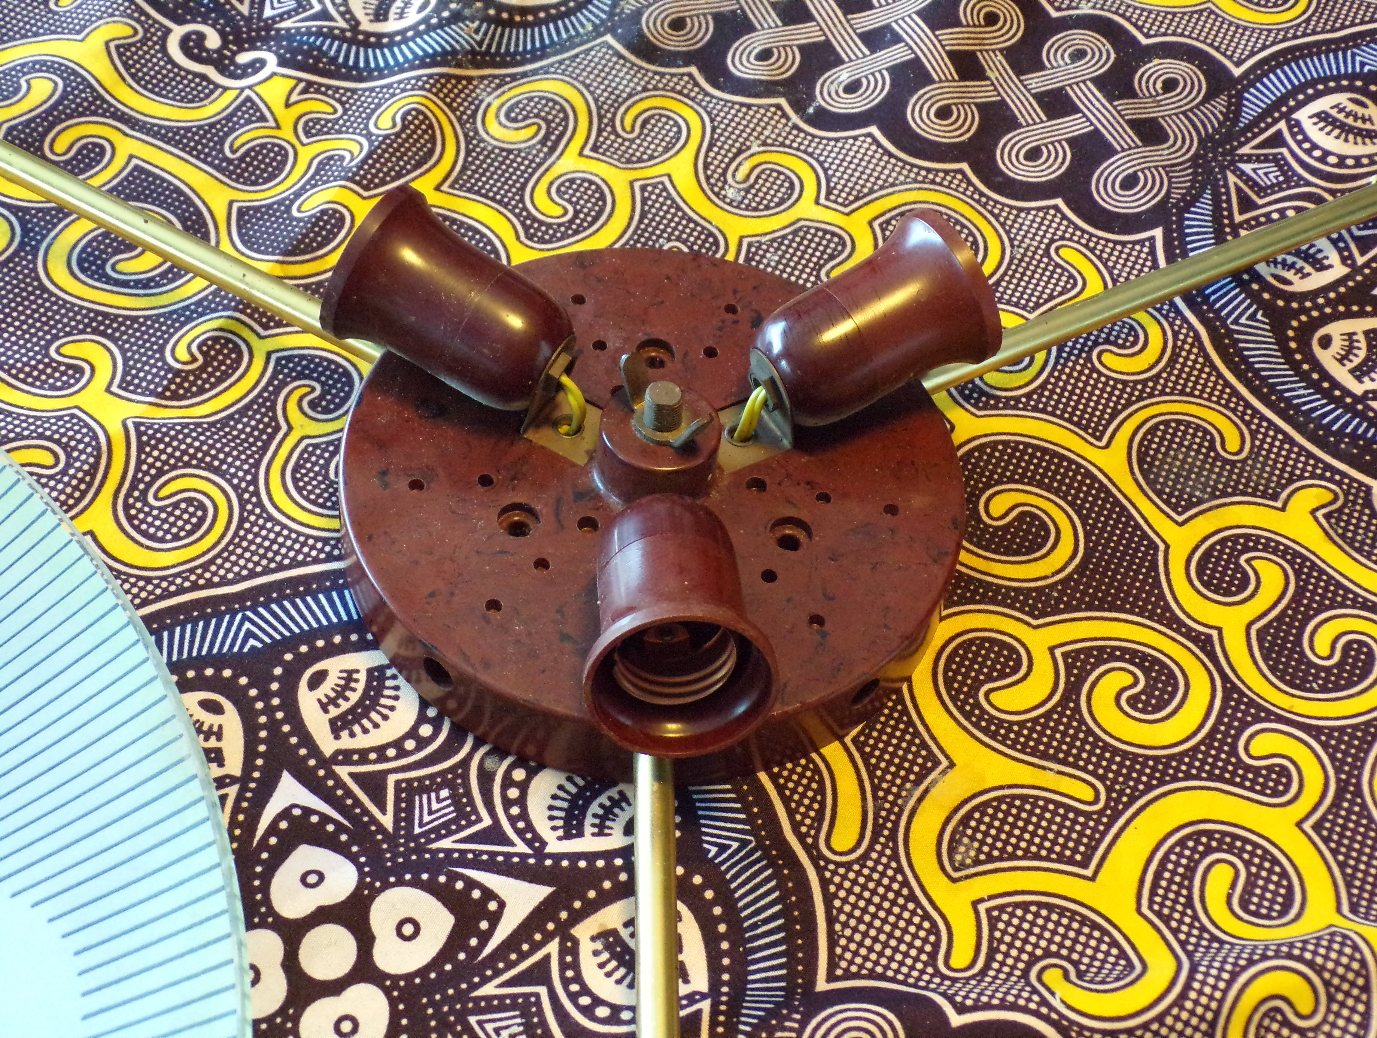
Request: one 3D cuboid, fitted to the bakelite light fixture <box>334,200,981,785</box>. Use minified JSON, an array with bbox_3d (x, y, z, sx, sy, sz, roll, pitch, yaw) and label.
[{"bbox_3d":[-0.006,-0.019,0.513,0.182,0.076,0.177,1,51,-6],"label":"bakelite light fixture"}]

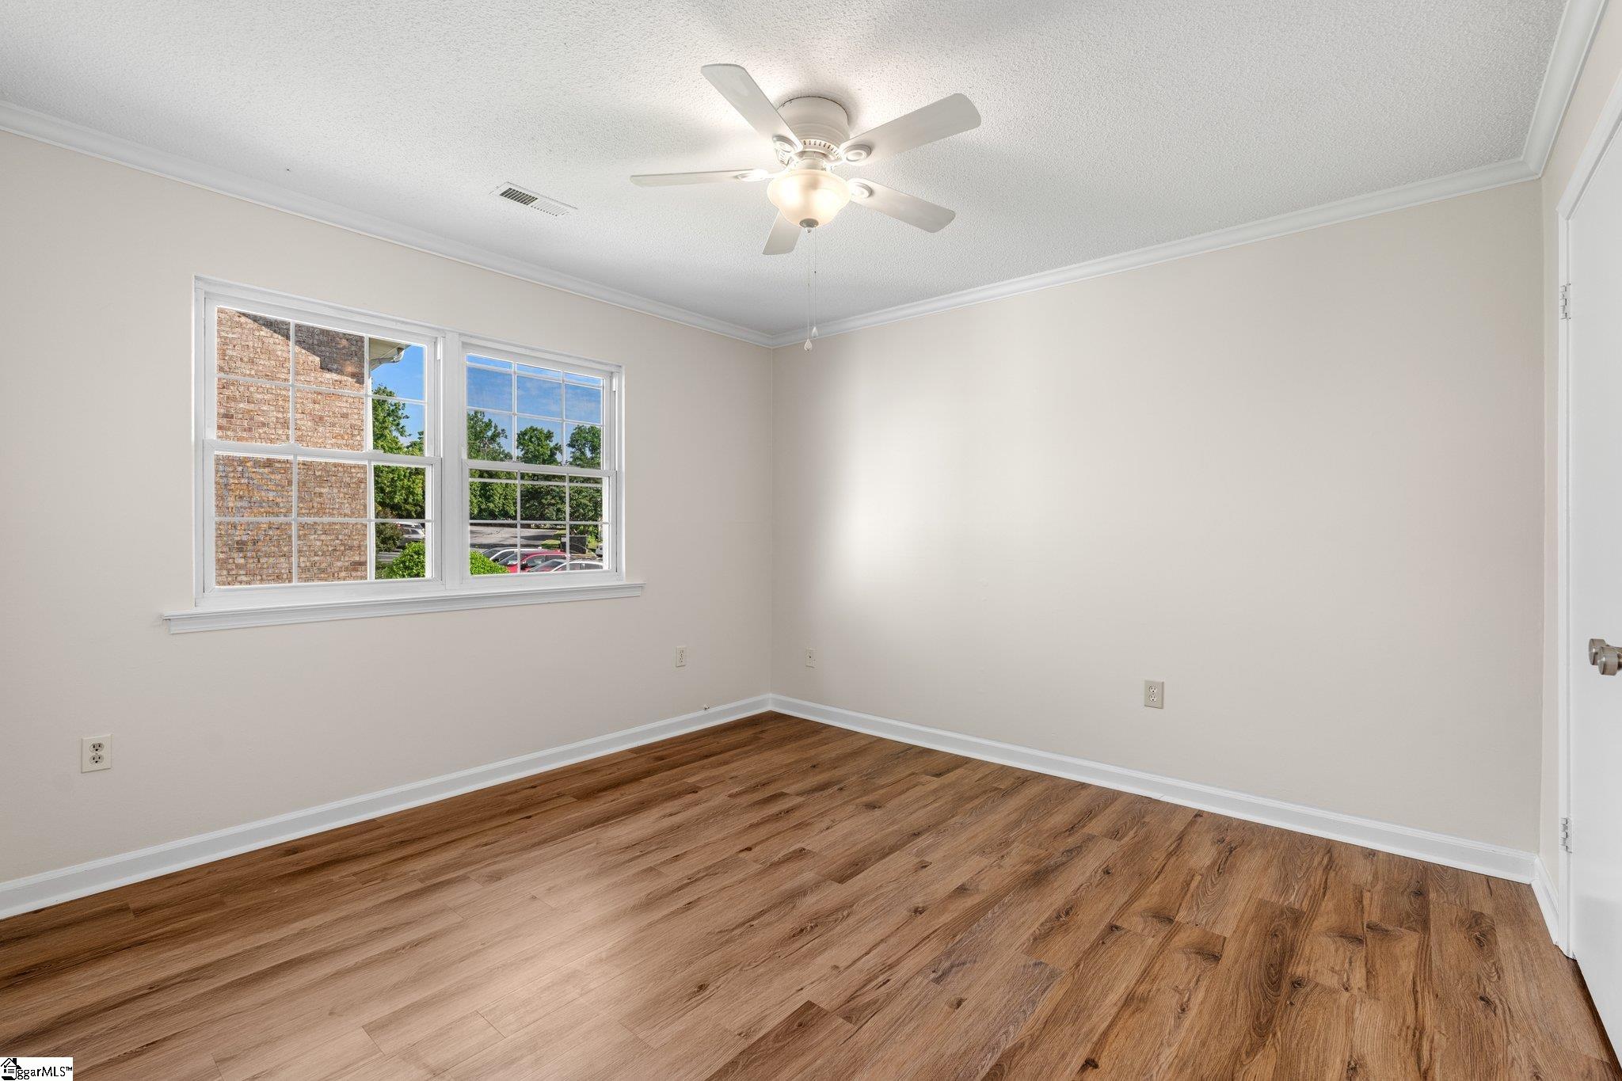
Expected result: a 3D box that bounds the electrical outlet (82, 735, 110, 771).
[{"bbox_3d":[-2.298,0.688,2.321,0.009,0.115,0.071,1,1,40],"label":"electrical outlet"}]

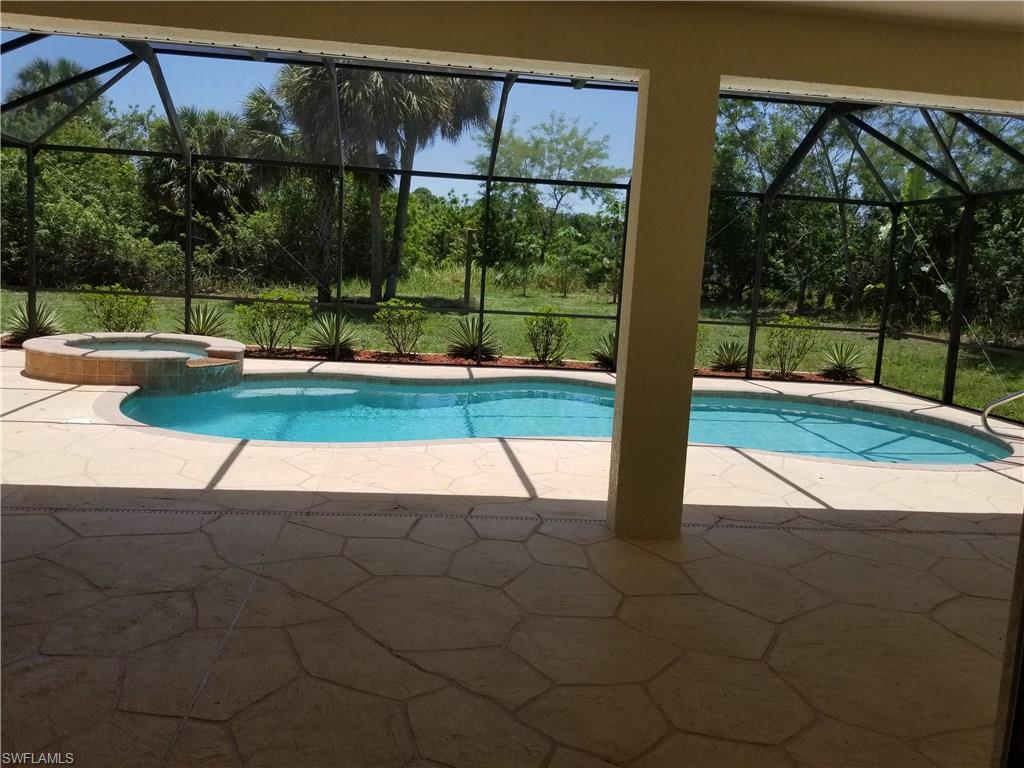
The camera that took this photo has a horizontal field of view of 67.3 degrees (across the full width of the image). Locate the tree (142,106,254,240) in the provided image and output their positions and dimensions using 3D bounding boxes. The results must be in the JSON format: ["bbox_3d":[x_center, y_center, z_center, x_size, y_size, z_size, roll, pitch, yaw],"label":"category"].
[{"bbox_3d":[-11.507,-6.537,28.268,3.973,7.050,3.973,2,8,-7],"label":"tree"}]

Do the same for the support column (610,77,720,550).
[{"bbox_3d":[0.879,-0.410,4.582,0.412,2.680,0.220,2,8,-7],"label":"support column"}]

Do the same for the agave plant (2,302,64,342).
[{"bbox_3d":[-8.559,-1.116,13.729,1.028,0.716,0.997,2,8,-6],"label":"agave plant"}]

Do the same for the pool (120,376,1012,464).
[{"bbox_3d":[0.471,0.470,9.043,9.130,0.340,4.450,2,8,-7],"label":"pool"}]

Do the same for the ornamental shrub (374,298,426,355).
[{"bbox_3d":[-1.914,-0.917,13.176,0.880,1.090,0.880,2,8,-7],"label":"ornamental shrub"}]

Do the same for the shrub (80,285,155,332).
[{"bbox_3d":[-6.466,-1.094,12.645,1.188,1.077,1.188,2,8,-7],"label":"shrub"}]

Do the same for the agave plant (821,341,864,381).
[{"bbox_3d":[5.963,-0.408,13.921,0.876,0.761,0.876,2,8,-7],"label":"agave plant"}]

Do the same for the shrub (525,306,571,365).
[{"bbox_3d":[0.676,-0.923,14.640,0.841,1.054,0.815,2,8,-6],"label":"shrub"}]

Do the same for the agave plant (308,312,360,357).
[{"bbox_3d":[-3.011,-0.804,12.969,0.891,0.801,0.891,2,8,-7],"label":"agave plant"}]

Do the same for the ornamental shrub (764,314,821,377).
[{"bbox_3d":[5.517,-0.757,15.126,1.057,1.165,1.026,2,8,-6],"label":"ornamental shrub"}]

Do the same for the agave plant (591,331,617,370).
[{"bbox_3d":[1.973,-0.645,14.802,0.887,0.735,0.860,2,8,-6],"label":"agave plant"}]

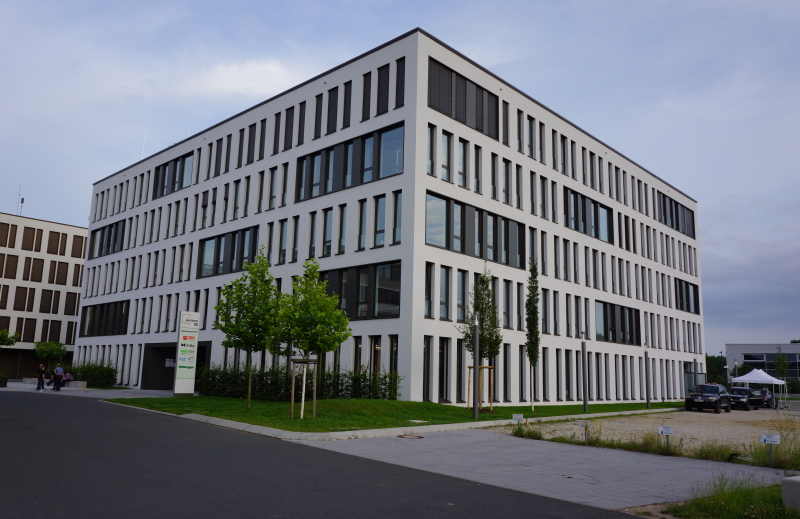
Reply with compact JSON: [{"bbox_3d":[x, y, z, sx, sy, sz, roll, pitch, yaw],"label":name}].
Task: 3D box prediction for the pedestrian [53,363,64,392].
[{"bbox_3d":[-22.232,7.697,39.105,0.550,1.773,0.360,7,-12,-24],"label":"pedestrian"}]

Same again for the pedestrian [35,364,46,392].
[{"bbox_3d":[-24.419,8.064,40.950,0.450,1.760,0.520,4,-11,-14],"label":"pedestrian"}]

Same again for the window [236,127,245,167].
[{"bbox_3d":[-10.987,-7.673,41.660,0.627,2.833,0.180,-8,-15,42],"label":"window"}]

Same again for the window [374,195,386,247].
[{"bbox_3d":[-1.026,-1.909,30.703,0.868,2.678,0.200,-8,-14,42],"label":"window"}]

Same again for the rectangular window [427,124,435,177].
[{"bbox_3d":[1.606,-5.543,30.508,0.200,2.770,0.665,-9,-16,44],"label":"rectangular window"}]

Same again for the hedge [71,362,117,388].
[{"bbox_3d":[-24.700,9.308,48.200,7.200,1.850,1.100,-9,-15,42],"label":"hedge"}]

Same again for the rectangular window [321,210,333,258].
[{"bbox_3d":[-4.025,-1.454,33.399,0.900,2.706,0.200,-8,-14,42],"label":"rectangular window"}]

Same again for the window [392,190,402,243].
[{"bbox_3d":[-0.116,-2.064,29.782,0.651,2.770,0.200,-9,-15,42],"label":"window"}]

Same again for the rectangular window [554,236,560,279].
[{"bbox_3d":[9.937,-0.142,38.274,0.200,2.779,0.633,-9,-15,44],"label":"rectangular window"}]

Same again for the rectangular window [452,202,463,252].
[{"bbox_3d":[2.952,-1.701,31.398,0.200,2.720,0.900,-9,-15,44],"label":"rectangular window"}]

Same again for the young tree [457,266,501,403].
[{"bbox_3d":[3.871,3.598,28.845,2.100,7.088,2.100,1,-11,0],"label":"young tree"}]

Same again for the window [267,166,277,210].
[{"bbox_3d":[-7.920,-4.413,37.724,0.940,2.770,0.200,-8,-15,42],"label":"window"}]

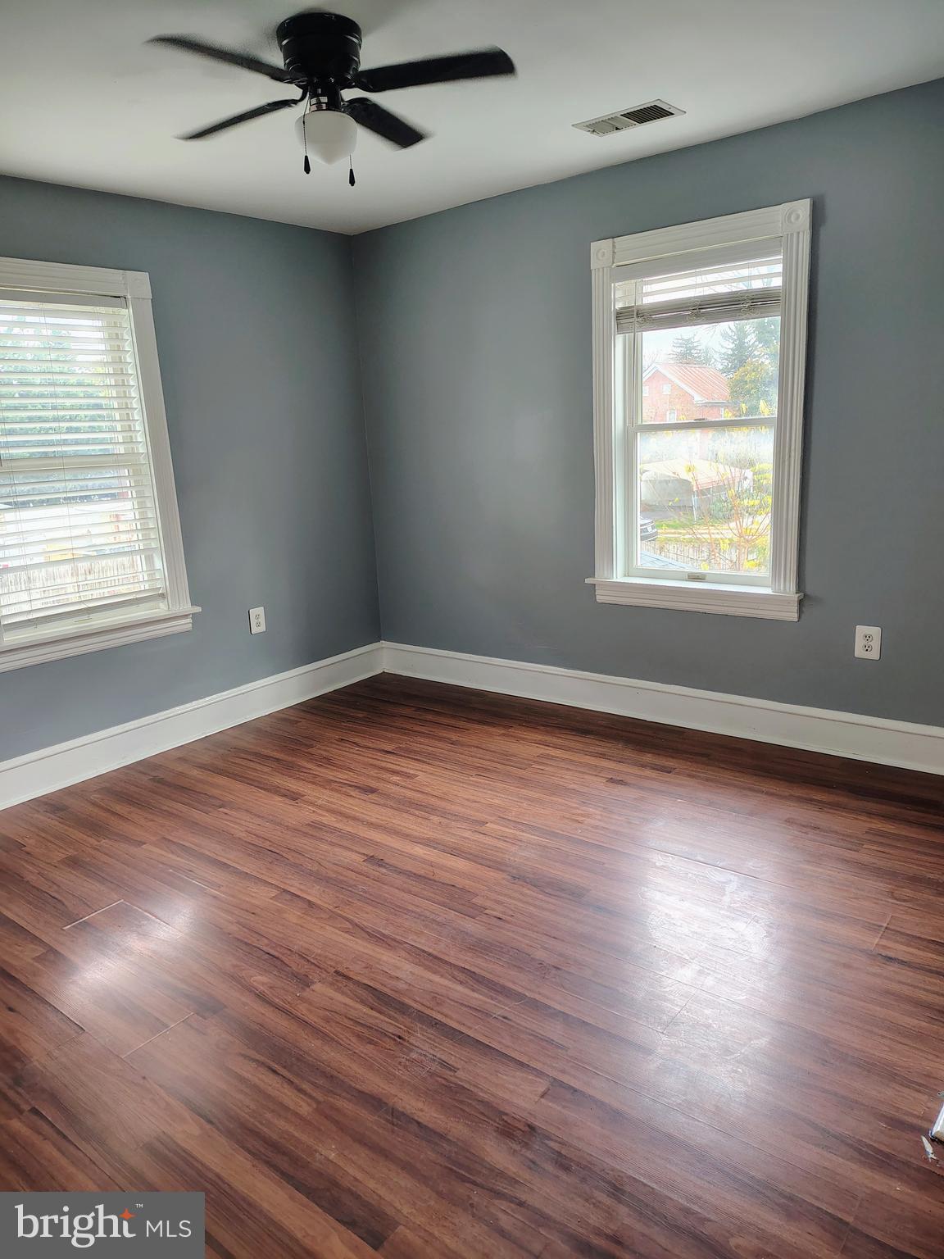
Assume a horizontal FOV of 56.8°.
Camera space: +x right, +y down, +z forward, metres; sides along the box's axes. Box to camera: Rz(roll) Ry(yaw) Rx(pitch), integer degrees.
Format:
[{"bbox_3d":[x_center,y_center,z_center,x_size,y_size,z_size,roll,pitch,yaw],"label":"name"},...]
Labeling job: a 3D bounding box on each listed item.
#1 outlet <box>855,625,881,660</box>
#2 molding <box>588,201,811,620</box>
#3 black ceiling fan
[{"bbox_3d":[1.550,0.054,3.421,0.085,0.127,0.010,7,17,39],"label":"outlet"},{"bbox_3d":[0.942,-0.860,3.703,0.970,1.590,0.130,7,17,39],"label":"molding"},{"bbox_3d":[-0.391,-1.395,2.329,1.020,0.360,1.020,5,15,30],"label":"black ceiling fan"}]

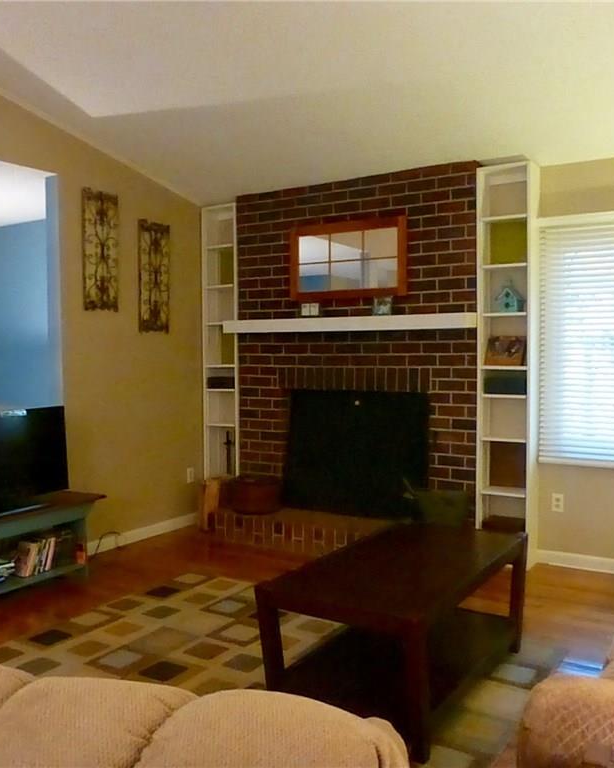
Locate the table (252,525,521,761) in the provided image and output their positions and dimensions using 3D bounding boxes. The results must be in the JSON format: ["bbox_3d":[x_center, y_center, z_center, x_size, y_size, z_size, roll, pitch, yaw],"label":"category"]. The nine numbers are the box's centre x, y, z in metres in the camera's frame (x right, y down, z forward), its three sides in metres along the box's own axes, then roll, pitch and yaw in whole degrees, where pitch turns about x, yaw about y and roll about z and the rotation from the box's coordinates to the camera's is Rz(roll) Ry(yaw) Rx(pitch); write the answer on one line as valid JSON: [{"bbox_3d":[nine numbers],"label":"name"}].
[{"bbox_3d":[0.415,0.975,3.028,0.667,0.482,1.240,2,4,32],"label":"table"}]

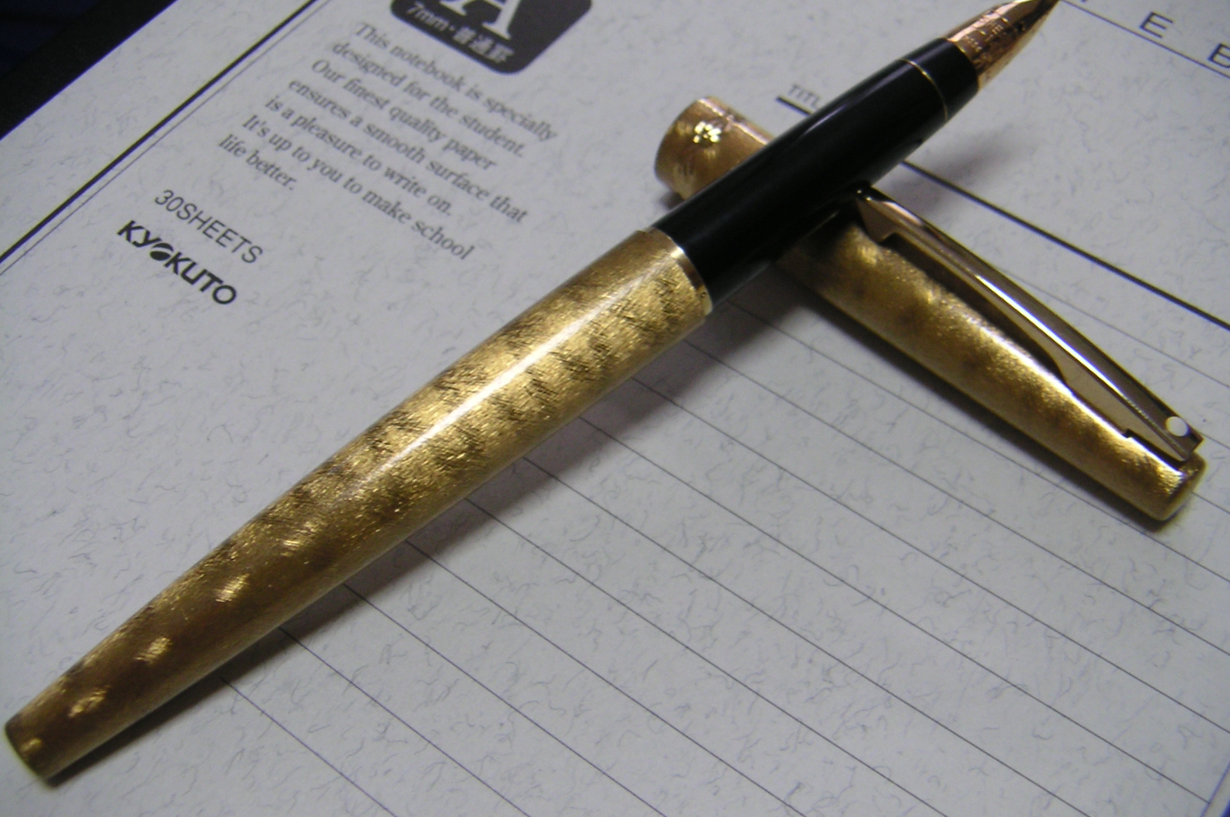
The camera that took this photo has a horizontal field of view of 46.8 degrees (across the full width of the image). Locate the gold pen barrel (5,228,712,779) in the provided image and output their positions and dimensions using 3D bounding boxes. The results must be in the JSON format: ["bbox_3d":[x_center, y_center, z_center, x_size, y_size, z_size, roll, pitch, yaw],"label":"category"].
[{"bbox_3d":[-0.022,0.008,0.127,0.073,0.011,0.011,-37,93,-12],"label":"gold pen barrel"}]

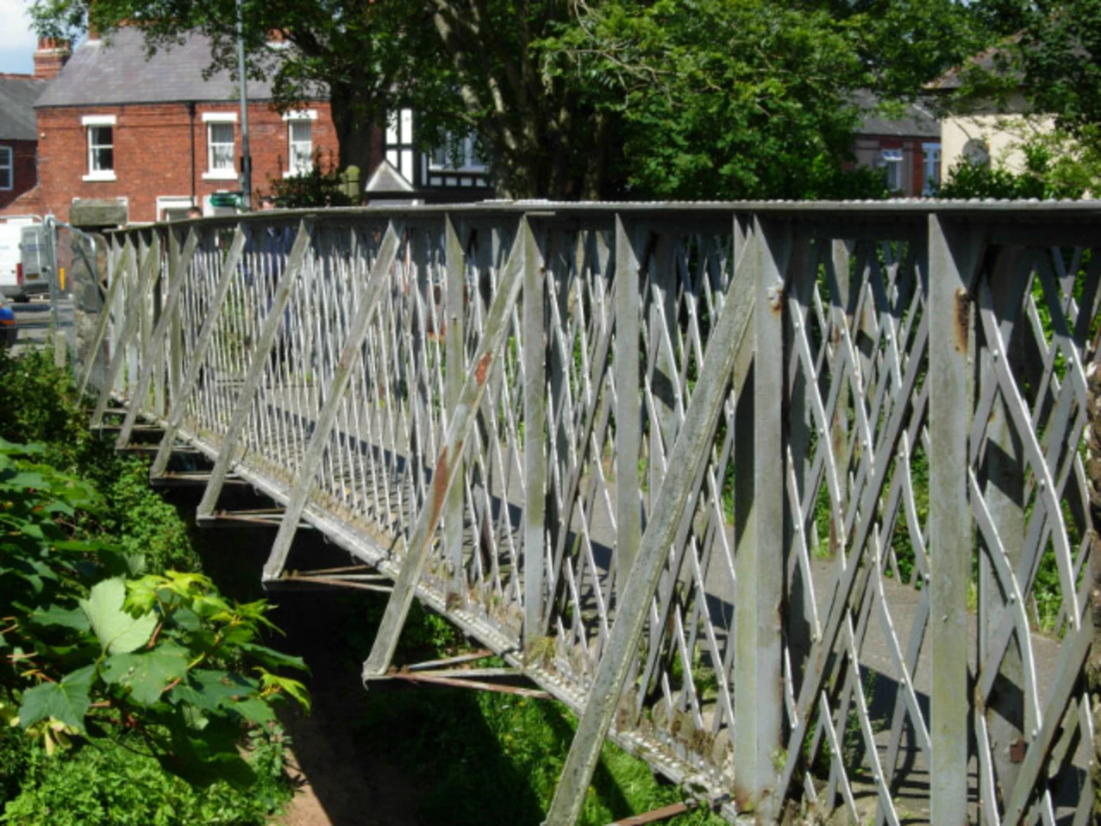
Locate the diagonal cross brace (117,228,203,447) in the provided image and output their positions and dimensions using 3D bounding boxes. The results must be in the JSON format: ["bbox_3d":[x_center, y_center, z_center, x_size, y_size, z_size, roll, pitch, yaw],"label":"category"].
[{"bbox_3d":[-2.581,-0.500,21.707,0.075,1.524,0.065,18,-3,-12],"label":"diagonal cross brace"}]

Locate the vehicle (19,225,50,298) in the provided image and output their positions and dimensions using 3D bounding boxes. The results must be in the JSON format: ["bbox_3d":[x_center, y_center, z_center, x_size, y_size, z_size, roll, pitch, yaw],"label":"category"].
[{"bbox_3d":[-15.273,-3.931,85.931,4.700,2.050,1.950,1,3,27],"label":"vehicle"}]

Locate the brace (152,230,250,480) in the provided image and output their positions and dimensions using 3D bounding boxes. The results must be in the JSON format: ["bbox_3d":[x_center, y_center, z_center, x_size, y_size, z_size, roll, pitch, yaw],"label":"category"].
[{"bbox_3d":[-2.009,-0.356,18.853,0.075,1.515,0.065,19,-3,-12],"label":"brace"}]

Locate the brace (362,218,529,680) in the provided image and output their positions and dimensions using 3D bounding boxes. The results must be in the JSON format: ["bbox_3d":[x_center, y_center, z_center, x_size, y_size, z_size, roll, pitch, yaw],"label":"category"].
[{"bbox_3d":[-0.316,0.108,10.290,0.075,1.519,0.065,19,-3,-12],"label":"brace"}]

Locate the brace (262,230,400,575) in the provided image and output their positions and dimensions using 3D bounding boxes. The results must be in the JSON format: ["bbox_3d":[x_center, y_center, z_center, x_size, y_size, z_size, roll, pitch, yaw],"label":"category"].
[{"bbox_3d":[-0.865,-0.052,13.144,0.075,1.510,0.065,19,-3,-12],"label":"brace"}]

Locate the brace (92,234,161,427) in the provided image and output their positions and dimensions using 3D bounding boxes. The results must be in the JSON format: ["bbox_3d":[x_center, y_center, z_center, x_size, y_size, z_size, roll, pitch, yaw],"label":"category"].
[{"bbox_3d":[-3.173,-0.627,24.562,0.075,1.519,0.065,17,-3,-12],"label":"brace"}]

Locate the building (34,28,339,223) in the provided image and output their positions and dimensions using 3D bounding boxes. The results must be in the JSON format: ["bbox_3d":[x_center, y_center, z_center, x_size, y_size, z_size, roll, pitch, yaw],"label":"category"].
[{"bbox_3d":[-8.451,-7.202,92.987,10.165,8.000,6.800,1,3,27],"label":"building"}]

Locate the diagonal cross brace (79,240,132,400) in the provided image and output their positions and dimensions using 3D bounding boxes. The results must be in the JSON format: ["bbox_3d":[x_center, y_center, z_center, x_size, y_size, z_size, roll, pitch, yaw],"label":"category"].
[{"bbox_3d":[-3.736,-0.779,27.416,0.075,1.474,0.065,16,-3,-12],"label":"diagonal cross brace"}]

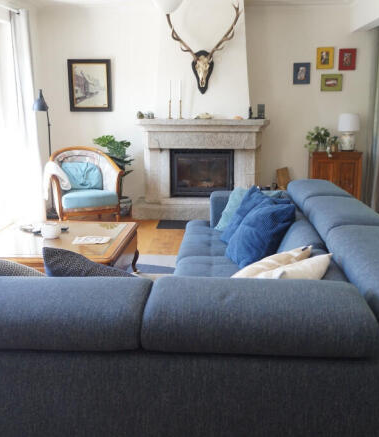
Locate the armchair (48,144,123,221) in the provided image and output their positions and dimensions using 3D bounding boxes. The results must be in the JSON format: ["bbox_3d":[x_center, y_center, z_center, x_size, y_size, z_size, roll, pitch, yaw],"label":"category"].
[{"bbox_3d":[-1.251,-0.399,5.873,0.760,0.840,0.750,-4,14,-16],"label":"armchair"}]

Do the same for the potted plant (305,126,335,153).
[{"bbox_3d":[1.549,-0.934,5.834,0.360,0.320,0.320,0,14,4],"label":"potted plant"}]

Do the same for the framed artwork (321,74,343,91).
[{"bbox_3d":[1.714,-1.627,5.905,0.253,0.198,0.024,1,13,5],"label":"framed artwork"}]

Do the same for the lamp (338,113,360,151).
[{"bbox_3d":[1.895,-1.022,5.847,0.247,0.445,0.247,1,13,5],"label":"lamp"}]

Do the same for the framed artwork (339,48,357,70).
[{"bbox_3d":[1.868,-1.871,5.798,0.201,0.244,0.020,0,14,4],"label":"framed artwork"}]

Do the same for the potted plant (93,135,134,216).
[{"bbox_3d":[-0.936,-0.529,6.110,0.508,1.005,0.480,1,13,5],"label":"potted plant"}]

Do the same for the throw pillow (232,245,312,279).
[{"bbox_3d":[0.398,0.303,2.344,0.440,0.160,0.440,-32,12,6],"label":"throw pillow"}]

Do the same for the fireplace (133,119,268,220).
[{"bbox_3d":[0.158,-0.613,5.968,1.595,1.184,0.522,0,14,4],"label":"fireplace"}]

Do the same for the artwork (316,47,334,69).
[{"bbox_3d":[1.607,-1.892,5.811,0.203,0.250,0.020,0,14,4],"label":"artwork"}]

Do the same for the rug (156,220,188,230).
[{"bbox_3d":[0.040,0.076,5.659,0.800,0.010,0.468,1,13,5],"label":"rug"}]

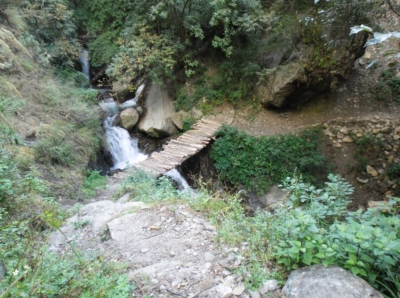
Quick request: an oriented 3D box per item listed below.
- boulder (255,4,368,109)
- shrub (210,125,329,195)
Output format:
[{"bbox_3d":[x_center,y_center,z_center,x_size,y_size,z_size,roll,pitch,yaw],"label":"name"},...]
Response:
[{"bbox_3d":[3.857,-3.332,11.300,3.400,3.000,2.700,3,20,9],"label":"boulder"},{"bbox_3d":[1.805,0.262,8.600,3.000,1.650,1.200,2,20,5],"label":"shrub"}]

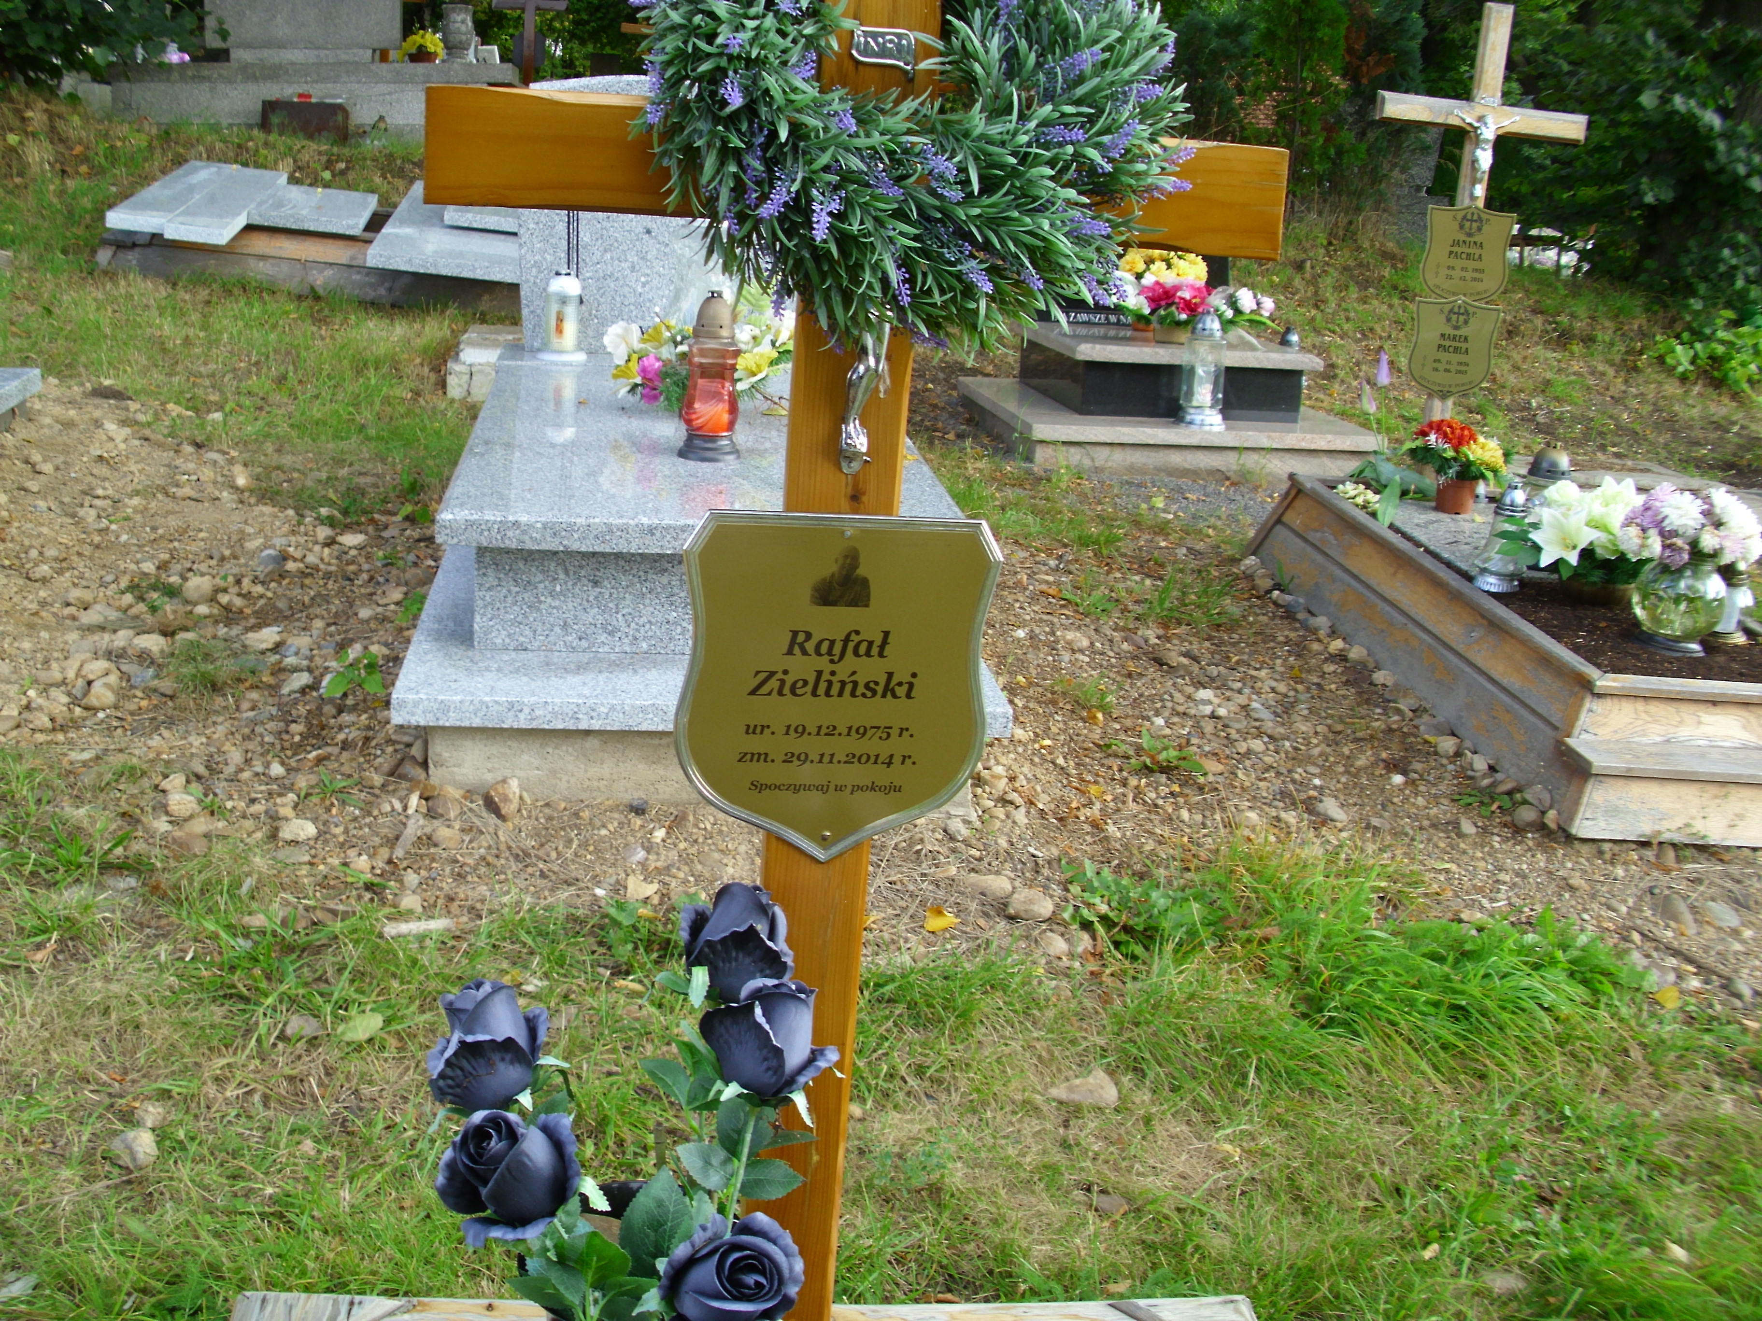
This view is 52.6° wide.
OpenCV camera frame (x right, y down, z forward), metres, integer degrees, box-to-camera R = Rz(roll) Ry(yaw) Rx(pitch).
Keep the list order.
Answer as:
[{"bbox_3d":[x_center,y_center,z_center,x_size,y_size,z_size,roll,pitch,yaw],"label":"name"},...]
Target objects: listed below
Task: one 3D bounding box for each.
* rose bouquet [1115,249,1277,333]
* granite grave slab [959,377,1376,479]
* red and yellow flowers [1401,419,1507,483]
[{"bbox_3d":[1.062,-1.248,6.017,0.540,0.240,0.300,1,18,-9],"label":"rose bouquet"},{"bbox_3d":[0.945,-0.787,5.999,1.188,0.138,0.859,0,18,-13],"label":"granite grave slab"},{"bbox_3d":[1.536,-0.559,4.772,0.260,0.145,0.230,1,18,-9],"label":"red and yellow flowers"}]

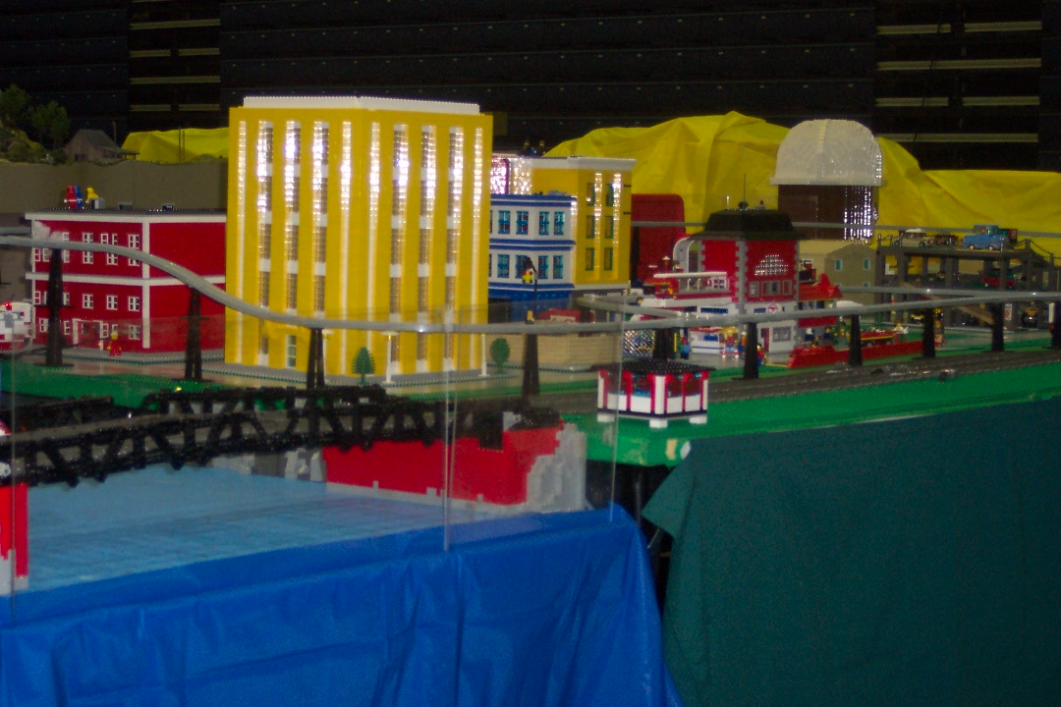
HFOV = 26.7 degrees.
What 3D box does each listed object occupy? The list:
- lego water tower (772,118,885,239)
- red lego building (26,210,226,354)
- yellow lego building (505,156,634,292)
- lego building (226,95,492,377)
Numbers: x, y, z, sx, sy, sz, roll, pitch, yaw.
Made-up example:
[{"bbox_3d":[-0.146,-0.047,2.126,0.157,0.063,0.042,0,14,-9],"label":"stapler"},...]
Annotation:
[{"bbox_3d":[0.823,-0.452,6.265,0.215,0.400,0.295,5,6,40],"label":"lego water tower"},{"bbox_3d":[-0.692,-0.137,4.048,0.322,0.247,0.290,4,5,39],"label":"red lego building"},{"bbox_3d":[0.088,-0.267,4.880,0.200,0.315,0.200,5,6,40],"label":"yellow lego building"},{"bbox_3d":[-0.280,-0.196,3.678,0.296,0.435,0.312,5,6,40],"label":"lego building"}]

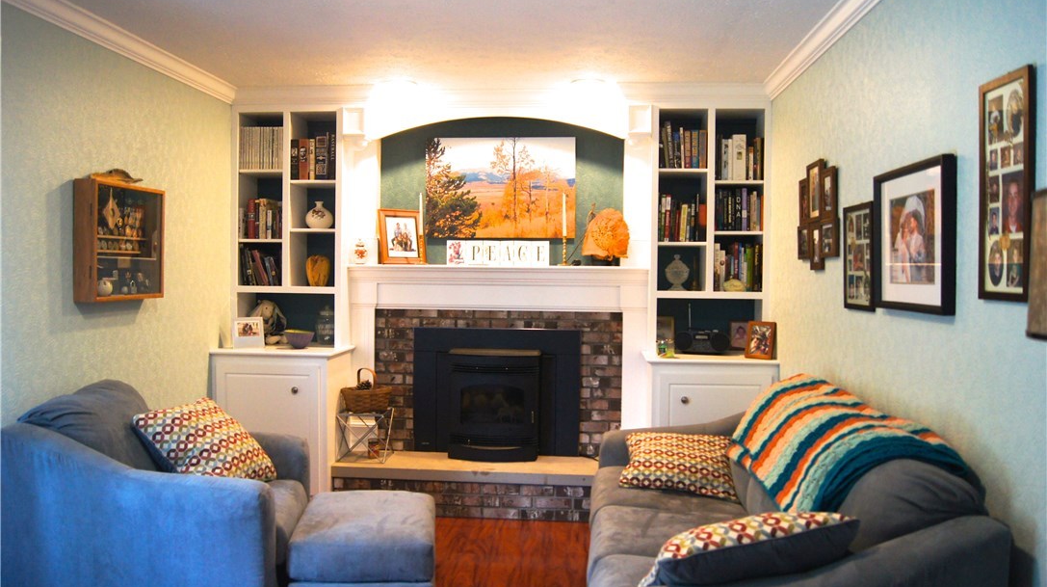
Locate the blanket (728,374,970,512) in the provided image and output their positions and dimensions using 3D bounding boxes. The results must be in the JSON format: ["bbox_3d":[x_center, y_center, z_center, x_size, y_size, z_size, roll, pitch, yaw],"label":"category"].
[{"bbox_3d":[1.042,0.553,2.758,0.420,0.390,1.330,1,2,3],"label":"blanket"}]

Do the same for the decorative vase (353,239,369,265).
[{"bbox_3d":[-0.973,-0.248,4.714,0.088,0.148,0.088,1,2,3],"label":"decorative vase"}]

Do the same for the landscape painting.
[{"bbox_3d":[-0.140,-0.644,4.785,0.925,0.612,0.035,1,2,3],"label":"landscape painting"}]

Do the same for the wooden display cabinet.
[{"bbox_3d":[-1.737,-0.221,3.392,0.095,0.490,0.515,1,2,3],"label":"wooden display cabinet"}]

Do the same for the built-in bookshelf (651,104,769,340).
[{"bbox_3d":[1.058,-0.360,4.565,0.645,1.380,0.310,1,2,3],"label":"built-in bookshelf"}]

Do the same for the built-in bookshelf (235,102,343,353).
[{"bbox_3d":[-1.381,-0.384,4.728,0.650,1.390,0.310,1,2,3],"label":"built-in bookshelf"}]

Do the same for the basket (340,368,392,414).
[{"bbox_3d":[-0.940,0.575,4.681,0.265,0.260,0.200,0,2,-15],"label":"basket"}]

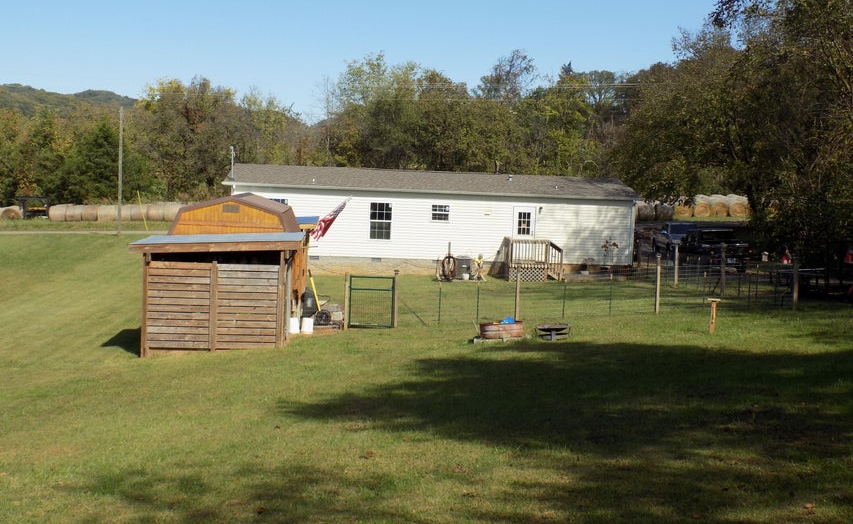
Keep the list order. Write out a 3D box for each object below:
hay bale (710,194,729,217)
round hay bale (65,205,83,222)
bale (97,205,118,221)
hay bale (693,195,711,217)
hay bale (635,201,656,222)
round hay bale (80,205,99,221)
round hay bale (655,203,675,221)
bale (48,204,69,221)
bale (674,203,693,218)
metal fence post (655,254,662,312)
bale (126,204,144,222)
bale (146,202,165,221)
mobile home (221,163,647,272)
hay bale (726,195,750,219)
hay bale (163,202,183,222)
[{"bbox_3d":[22.907,-4.222,79.000,1.320,1.320,1.300,3,4,11],"label":"hay bale"},{"bbox_3d":[-30.698,-4.241,88.000,1.420,1.420,1.420,2,0,-3],"label":"round hay bale"},{"bbox_3d":[-24.662,-3.782,78.000,1.350,1.280,1.280,2,4,-5],"label":"bale"},{"bbox_3d":[23.404,-4.468,86.000,1.450,1.500,1.450,2,0,12],"label":"hay bale"},{"bbox_3d":[16.802,-3.795,77.000,1.250,1.420,1.400,2,4,-5],"label":"hay bale"},{"bbox_3d":[-29.304,-4.285,88.000,1.420,1.420,1.420,2,0,-3],"label":"round hay bale"},{"bbox_3d":[20.062,-4.206,85.000,1.400,1.450,1.450,2,0,-6],"label":"round hay bale"},{"bbox_3d":[-28.444,-3.782,78.000,1.270,1.280,1.280,2,4,-5],"label":"bale"},{"bbox_3d":[21.872,-4.400,86.000,1.450,1.450,1.400,2,0,12],"label":"bale"},{"bbox_3d":[5.888,0.565,25.700,0.100,1.500,0.100,2,0,0],"label":"metal fence post"},{"bbox_3d":[-22.424,-3.782,78.000,1.270,1.280,1.280,2,4,-5],"label":"bale"},{"bbox_3d":[-23.557,-4.293,88.000,1.420,1.420,1.420,2,0,-3],"label":"bale"},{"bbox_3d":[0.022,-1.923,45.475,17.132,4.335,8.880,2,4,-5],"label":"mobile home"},{"bbox_3d":[24.315,-4.172,78.500,1.400,1.380,1.300,3,4,11],"label":"hay bale"},{"bbox_3d":[-22.076,-4.267,88.000,1.420,1.420,1.420,2,0,-3],"label":"hay bale"}]

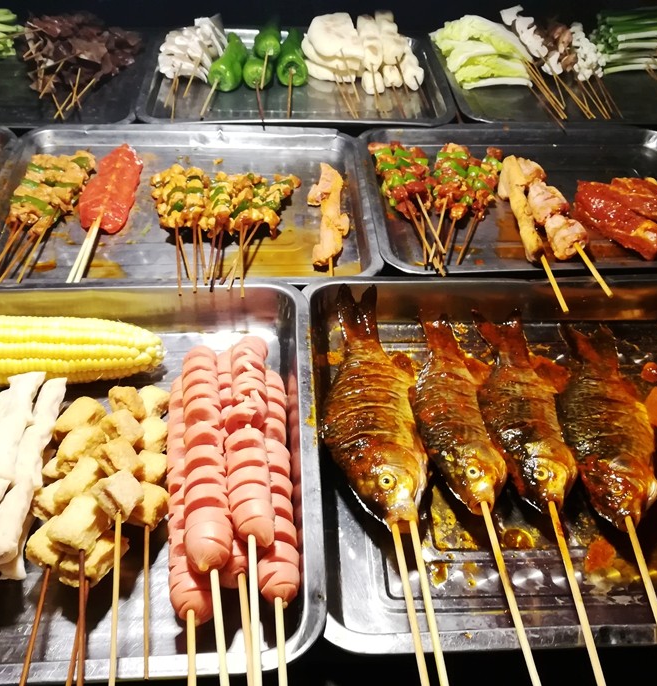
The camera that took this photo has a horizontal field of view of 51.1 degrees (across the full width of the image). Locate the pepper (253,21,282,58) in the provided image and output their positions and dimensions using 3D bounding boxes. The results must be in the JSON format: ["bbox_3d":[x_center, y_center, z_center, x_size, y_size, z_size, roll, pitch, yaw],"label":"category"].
[{"bbox_3d":[-0.074,-0.398,0.888,0.035,0.035,0.087,4,44,0],"label":"pepper"}]

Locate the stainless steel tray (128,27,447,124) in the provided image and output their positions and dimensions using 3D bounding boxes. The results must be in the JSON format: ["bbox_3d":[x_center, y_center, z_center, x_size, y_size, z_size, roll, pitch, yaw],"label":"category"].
[{"bbox_3d":[-0.040,-0.337,0.891,0.382,0.029,0.293,-1,44,-5],"label":"stainless steel tray"}]

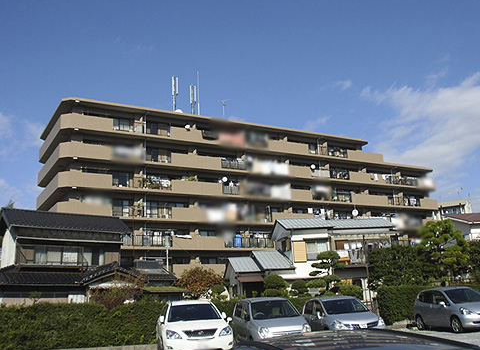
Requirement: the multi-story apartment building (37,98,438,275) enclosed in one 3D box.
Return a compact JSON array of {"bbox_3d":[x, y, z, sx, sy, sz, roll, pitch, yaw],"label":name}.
[{"bbox_3d":[2.711,5.561,68.767,52.000,20.400,11.500,5,-14,-31],"label":"multi-story apartment building"}]

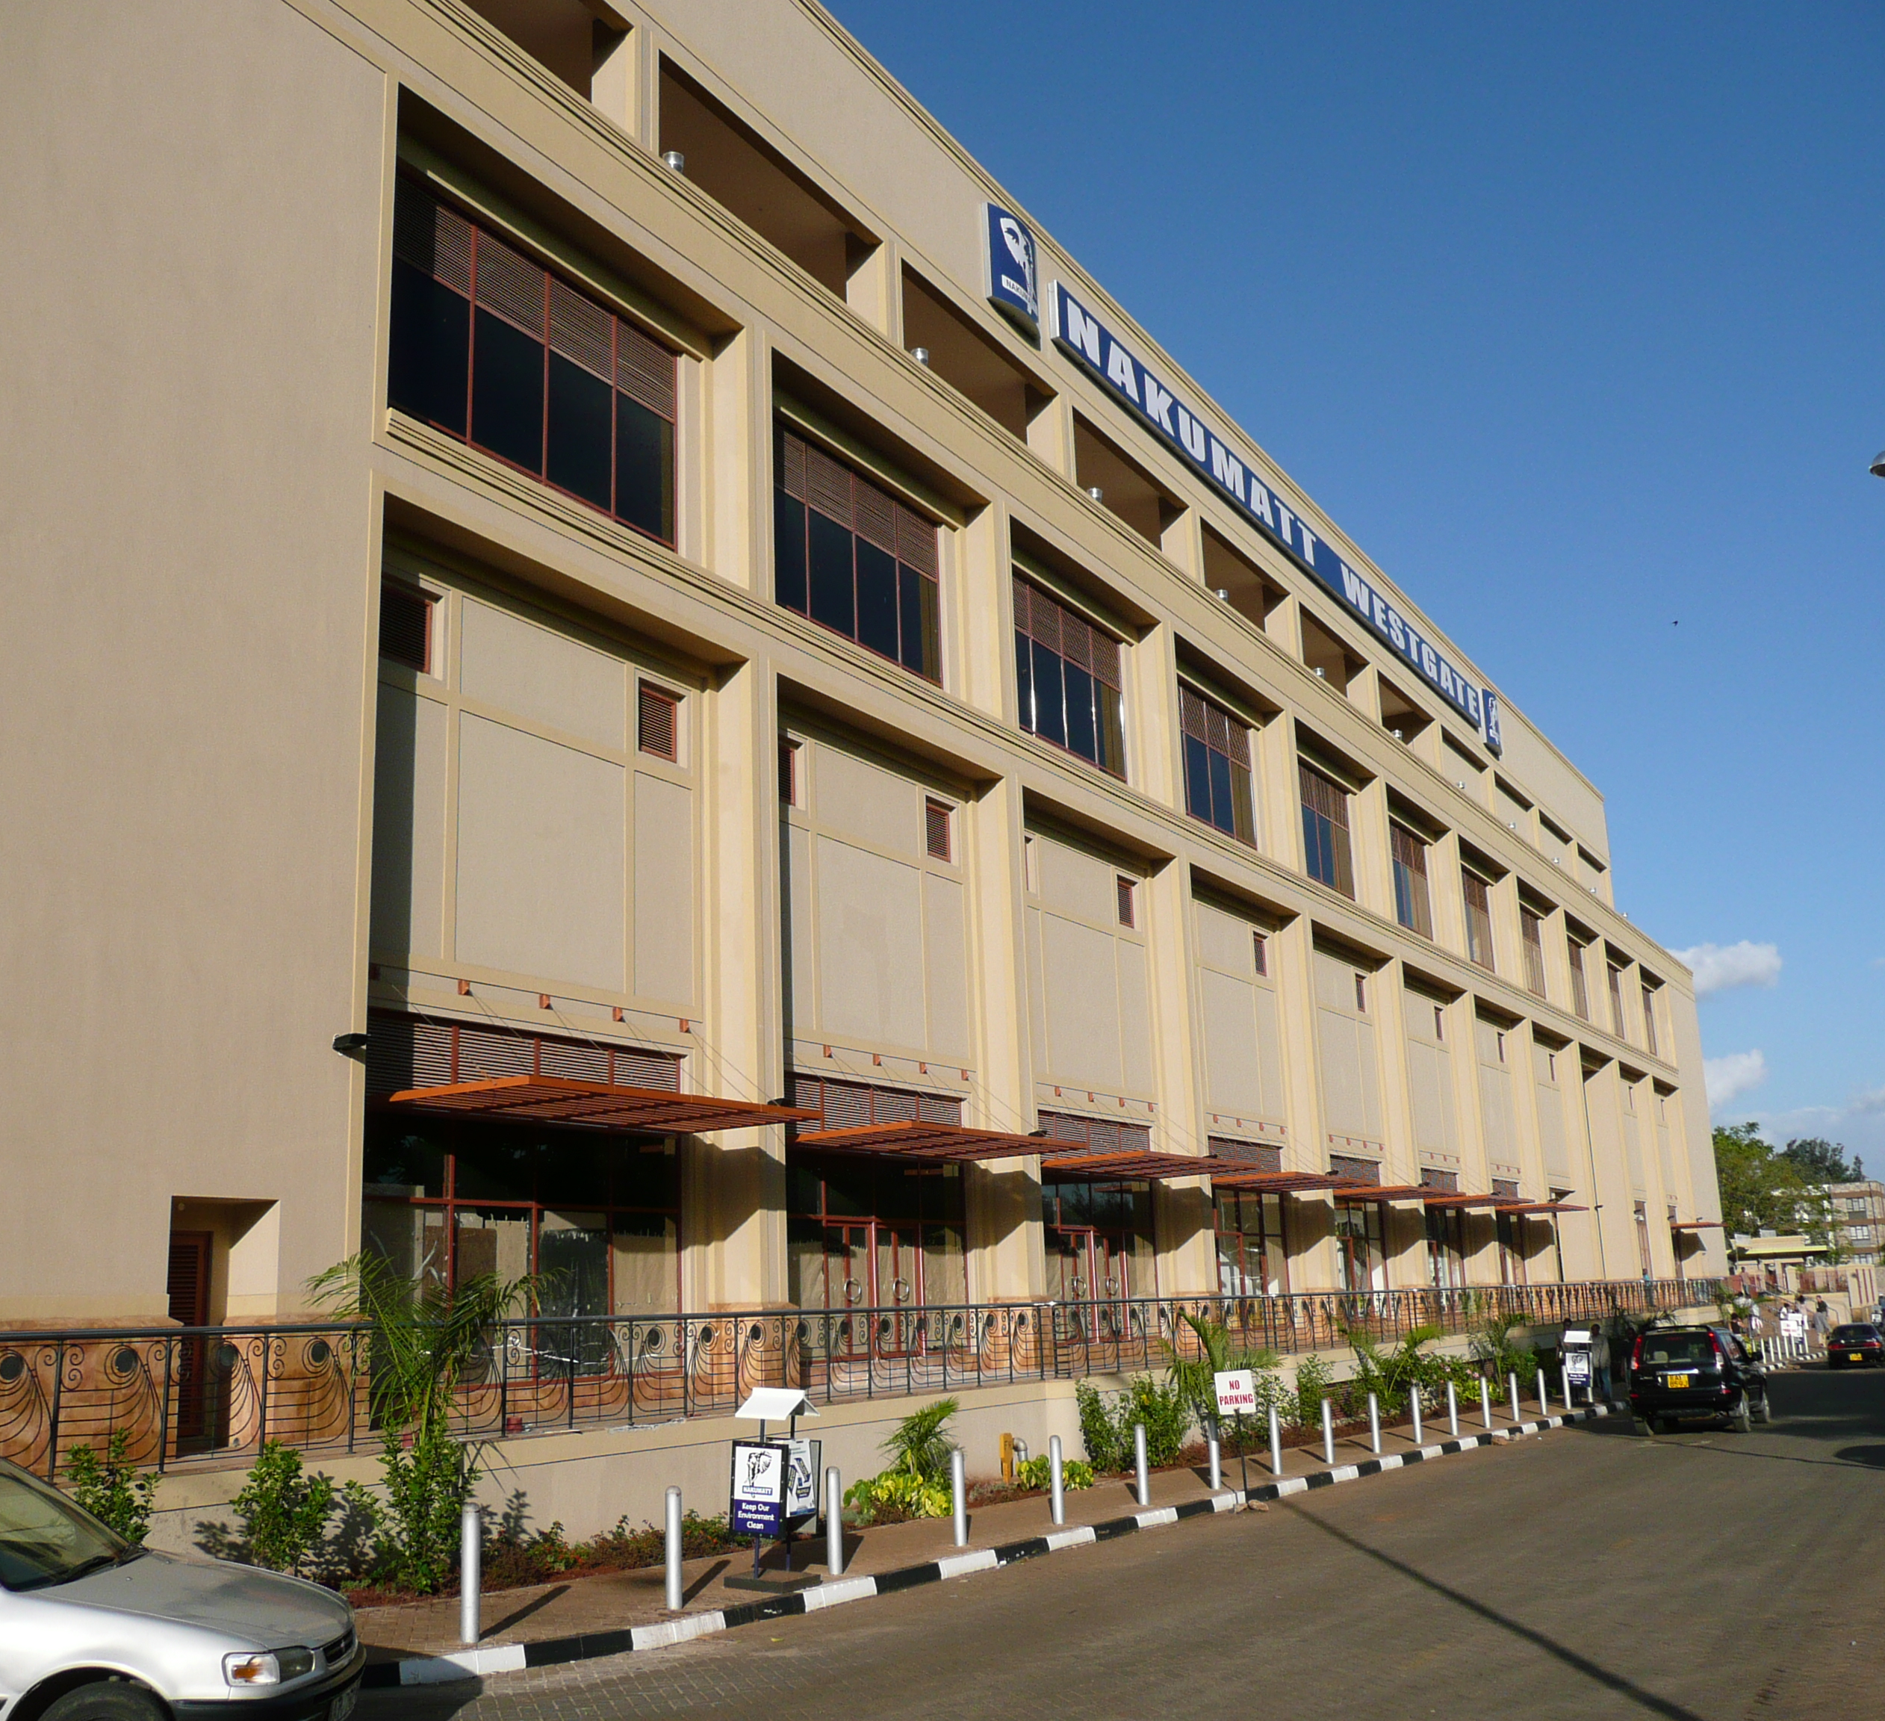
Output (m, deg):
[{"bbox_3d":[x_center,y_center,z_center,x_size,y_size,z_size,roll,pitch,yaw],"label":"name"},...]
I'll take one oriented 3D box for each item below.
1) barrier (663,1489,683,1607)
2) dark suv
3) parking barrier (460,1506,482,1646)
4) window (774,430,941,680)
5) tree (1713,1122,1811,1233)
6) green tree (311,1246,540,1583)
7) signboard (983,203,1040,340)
[{"bbox_3d":[-2.046,5.248,14.209,0.115,0.890,0.115,-10,-16,29],"label":"barrier"},{"bbox_3d":[13.358,9.072,32.636,1.770,1.730,4.500,-10,-16,29],"label":"dark suv"},{"bbox_3d":[-3.150,4.766,12.420,0.115,0.890,0.115,-10,-16,29],"label":"parking barrier"},{"bbox_3d":[-1.481,-5.181,31.648,0.200,3.140,5.550,-10,-16,29],"label":"window"},{"bbox_3d":[53.553,22.211,122.000,6.500,10.500,6.500,-10,-16,29],"label":"tree"},{"bbox_3d":[-4.378,4.728,15.799,1.650,2.650,1.700,-2,-14,0],"label":"green tree"},{"bbox_3d":[1.586,-13.220,41.898,0.400,2.350,2.220,-10,-16,29],"label":"signboard"}]

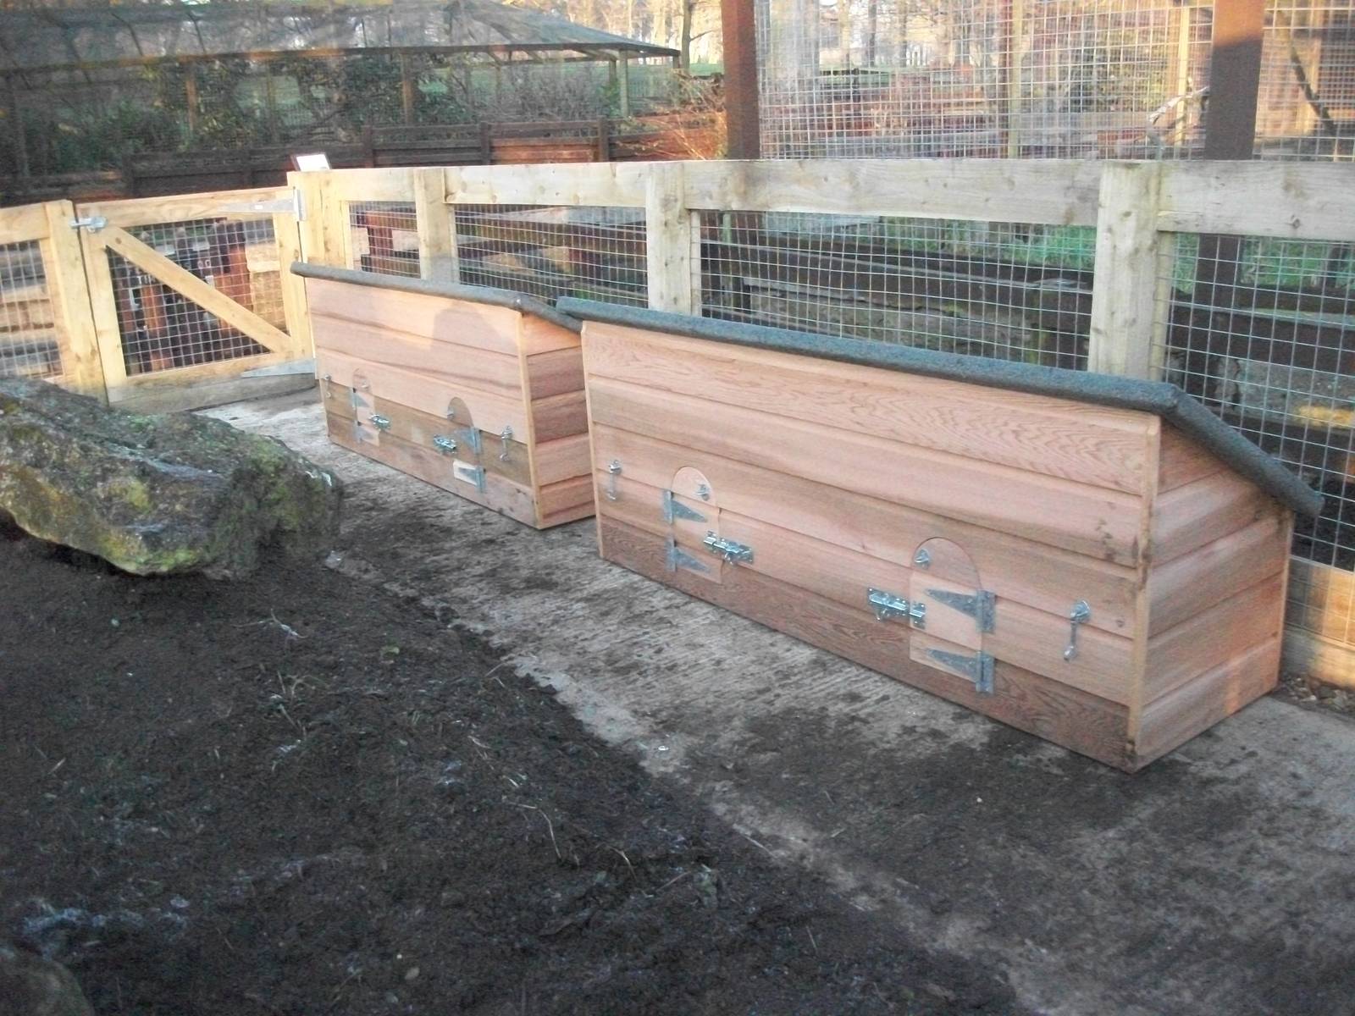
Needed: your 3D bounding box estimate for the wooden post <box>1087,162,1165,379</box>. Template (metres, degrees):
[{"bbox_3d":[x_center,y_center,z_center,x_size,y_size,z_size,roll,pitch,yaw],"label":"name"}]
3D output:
[{"bbox_3d":[1.054,-0.250,3.011,0.100,1.118,0.100,-15,21,-36],"label":"wooden post"}]

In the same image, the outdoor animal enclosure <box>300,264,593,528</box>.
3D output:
[{"bbox_3d":[-0.809,-0.537,4.846,0.604,0.775,1.851,-15,21,-35],"label":"outdoor animal enclosure"}]

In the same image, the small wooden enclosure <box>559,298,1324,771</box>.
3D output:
[{"bbox_3d":[0.511,-0.097,3.172,0.604,0.780,1.925,-15,21,-36],"label":"small wooden enclosure"}]

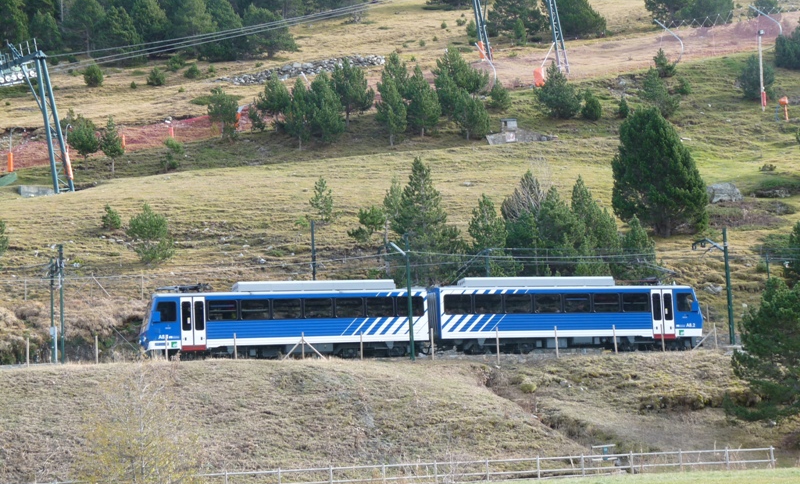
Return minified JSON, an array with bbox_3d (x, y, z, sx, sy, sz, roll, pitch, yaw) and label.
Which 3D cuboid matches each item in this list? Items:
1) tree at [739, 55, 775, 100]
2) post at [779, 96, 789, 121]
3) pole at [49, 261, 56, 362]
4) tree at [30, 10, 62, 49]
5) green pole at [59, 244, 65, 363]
[{"bbox_3d":[35.123,-16.207,148.000,3.547,4.532,3.547,-3,-6,0],"label":"tree"},{"bbox_3d":[35.741,-12.442,140.000,0.900,2.200,0.700,-2,-5,0],"label":"post"},{"bbox_3d":[-18.480,3.701,80.000,0.220,5.600,0.220,-2,-5,0],"label":"pole"},{"bbox_3d":[-46.018,-27.195,195.000,4.000,5.700,3.900,-2,-5,0],"label":"tree"},{"bbox_3d":[-17.013,3.116,75.500,0.200,5.981,0.200,-2,-6,0],"label":"green pole"}]

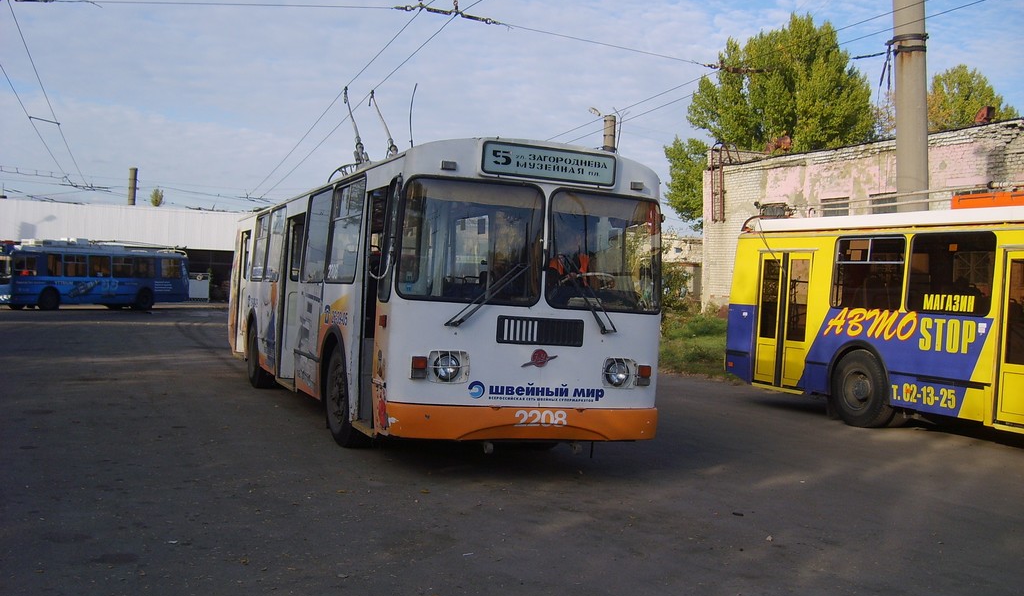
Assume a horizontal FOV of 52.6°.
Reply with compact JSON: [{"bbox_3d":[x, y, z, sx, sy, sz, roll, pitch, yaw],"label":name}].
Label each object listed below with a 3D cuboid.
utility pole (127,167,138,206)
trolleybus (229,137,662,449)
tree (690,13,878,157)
[{"bbox_3d":[-29.500,-5.100,80.000,0.550,10.000,0.550,3,0,0],"label":"utility pole"},{"bbox_3d":[-1.904,-0.086,14.058,2.520,3.030,11.800,4,0,-21],"label":"trolleybus"},{"bbox_3d":[15.200,-7.200,60.000,10.800,18.500,10.500,3,0,0],"label":"tree"}]

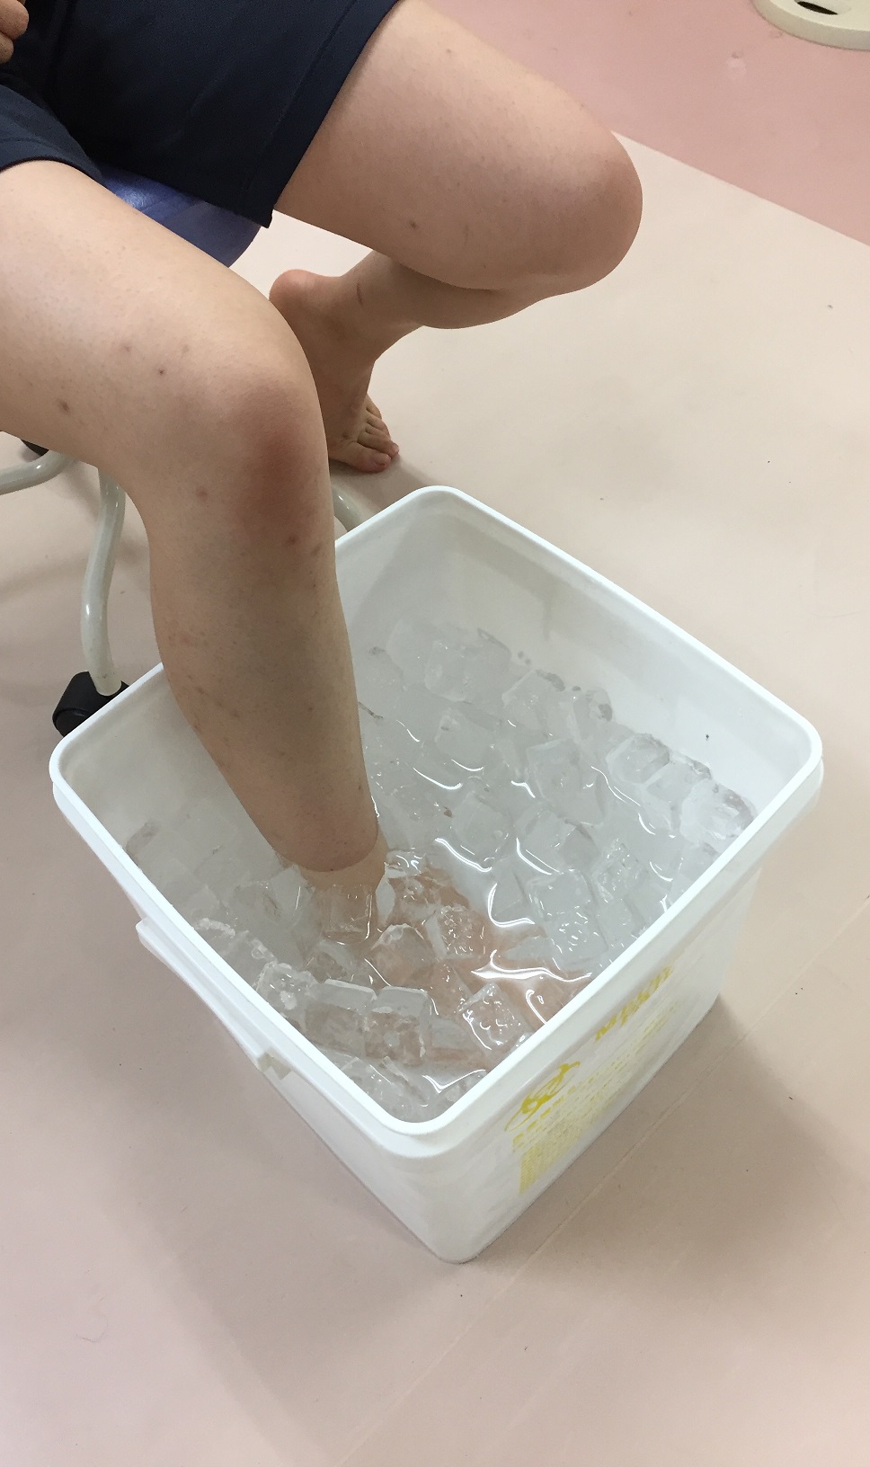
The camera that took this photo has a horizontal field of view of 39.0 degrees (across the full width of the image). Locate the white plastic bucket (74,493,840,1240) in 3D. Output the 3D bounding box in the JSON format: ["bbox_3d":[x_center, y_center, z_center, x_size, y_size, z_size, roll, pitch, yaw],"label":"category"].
[{"bbox_3d":[0.006,0.106,0.830,0.348,0.320,0.334,-39,60,-22],"label":"white plastic bucket"}]

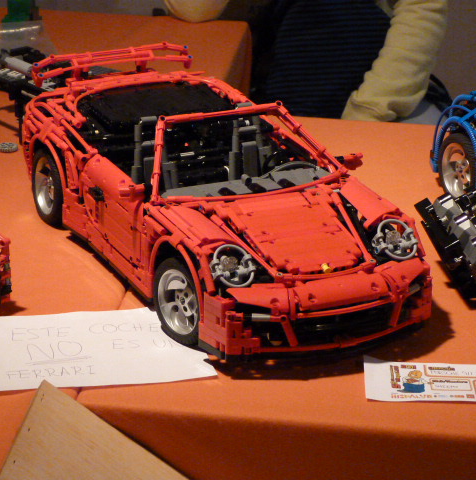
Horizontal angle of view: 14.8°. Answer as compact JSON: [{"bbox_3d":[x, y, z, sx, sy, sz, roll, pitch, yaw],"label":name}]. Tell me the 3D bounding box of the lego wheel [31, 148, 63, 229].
[{"bbox_3d":[-0.185,-0.056,1.913,0.038,0.082,0.082,-9,23,-25],"label":"lego wheel"}]

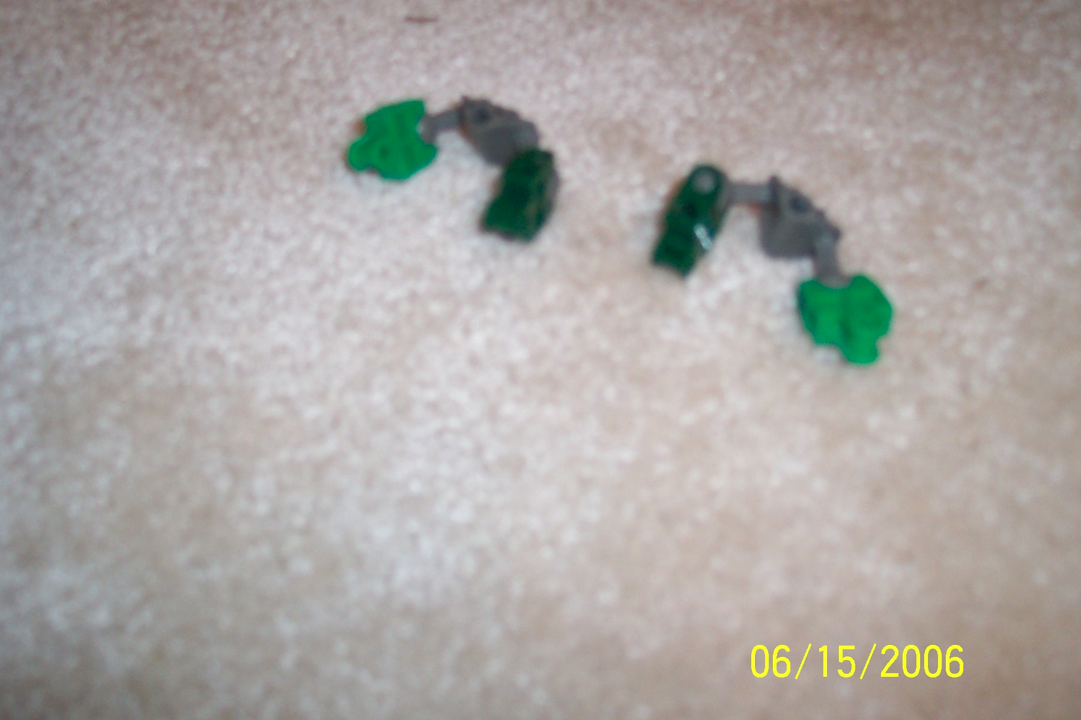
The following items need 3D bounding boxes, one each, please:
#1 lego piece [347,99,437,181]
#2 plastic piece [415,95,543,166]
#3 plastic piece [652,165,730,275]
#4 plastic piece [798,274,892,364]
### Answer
[{"bbox_3d":[-0.049,-0.070,0.375,0.028,0.012,0.023,-25,67,-12],"label":"lego piece"},{"bbox_3d":[-0.020,-0.071,0.374,0.034,0.015,0.026,-24,66,-11],"label":"plastic piece"},{"bbox_3d":[0.049,-0.044,0.360,0.017,0.015,0.031,20,66,9],"label":"plastic piece"},{"bbox_3d":[0.092,-0.012,0.346,0.025,0.012,0.026,-5,64,-2],"label":"plastic piece"}]

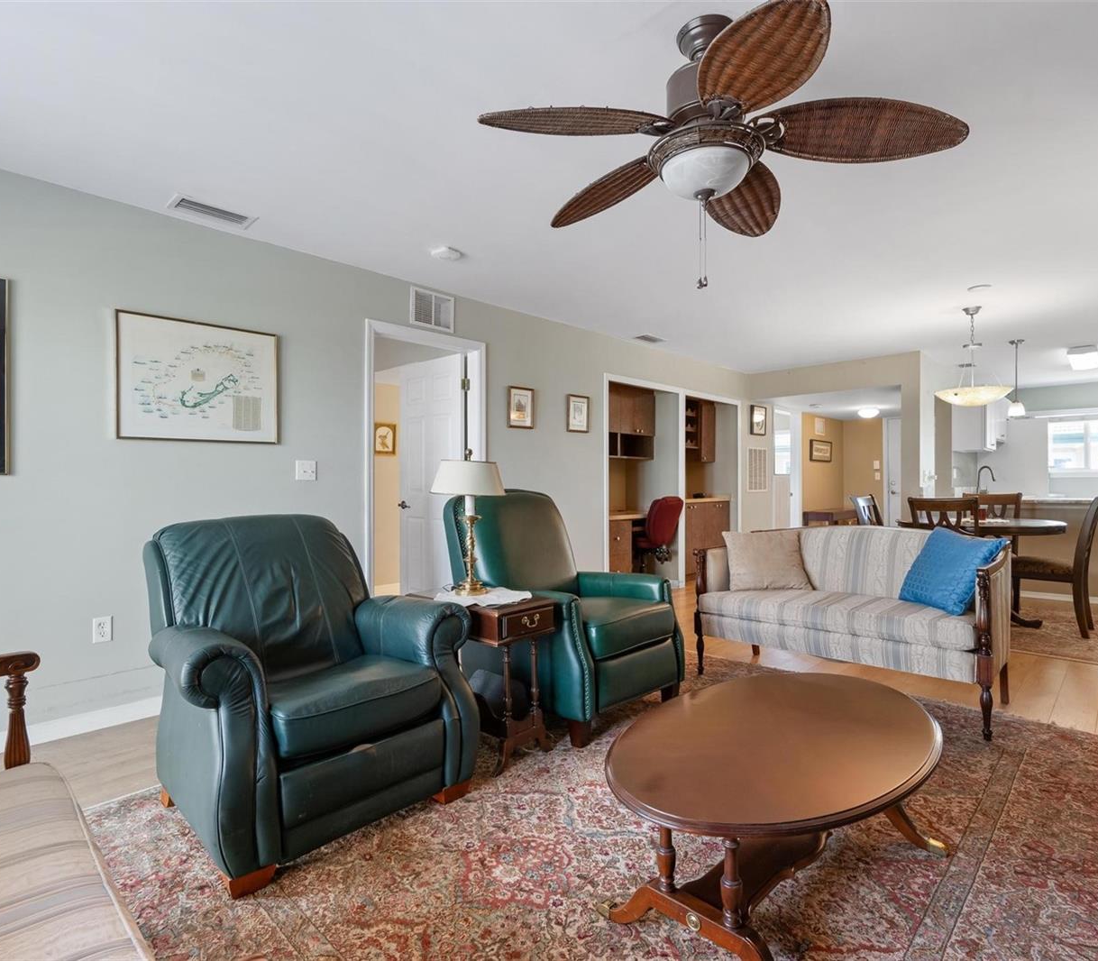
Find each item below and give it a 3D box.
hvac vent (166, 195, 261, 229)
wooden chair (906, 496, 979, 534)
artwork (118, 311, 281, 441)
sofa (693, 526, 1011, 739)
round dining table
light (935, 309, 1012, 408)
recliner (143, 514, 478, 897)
[{"bbox_3d":[-1.630,-1.292,2.927,0.205,0.018,0.345,0,0,44],"label":"hvac vent"},{"bbox_3d":[2.898,0.618,4.344,0.450,1.000,0.580,0,0,41],"label":"wooden chair"},{"bbox_3d":[-1.752,-0.499,3.056,0.027,0.602,0.745,0,0,44],"label":"artwork"},{"bbox_3d":[1.596,0.699,3.284,1.450,0.870,0.680,0,0,41],"label":"sofa"},{"bbox_3d":[3.421,0.729,4.811,1.100,0.775,1.100,0,0,44],"label":"round dining table"},{"bbox_3d":[3.203,-0.930,4.543,0.490,0.742,0.490,0,0,44],"label":"light"},{"bbox_3d":[-0.907,0.634,2.212,0.970,0.990,0.980,0,0,44],"label":"recliner"}]

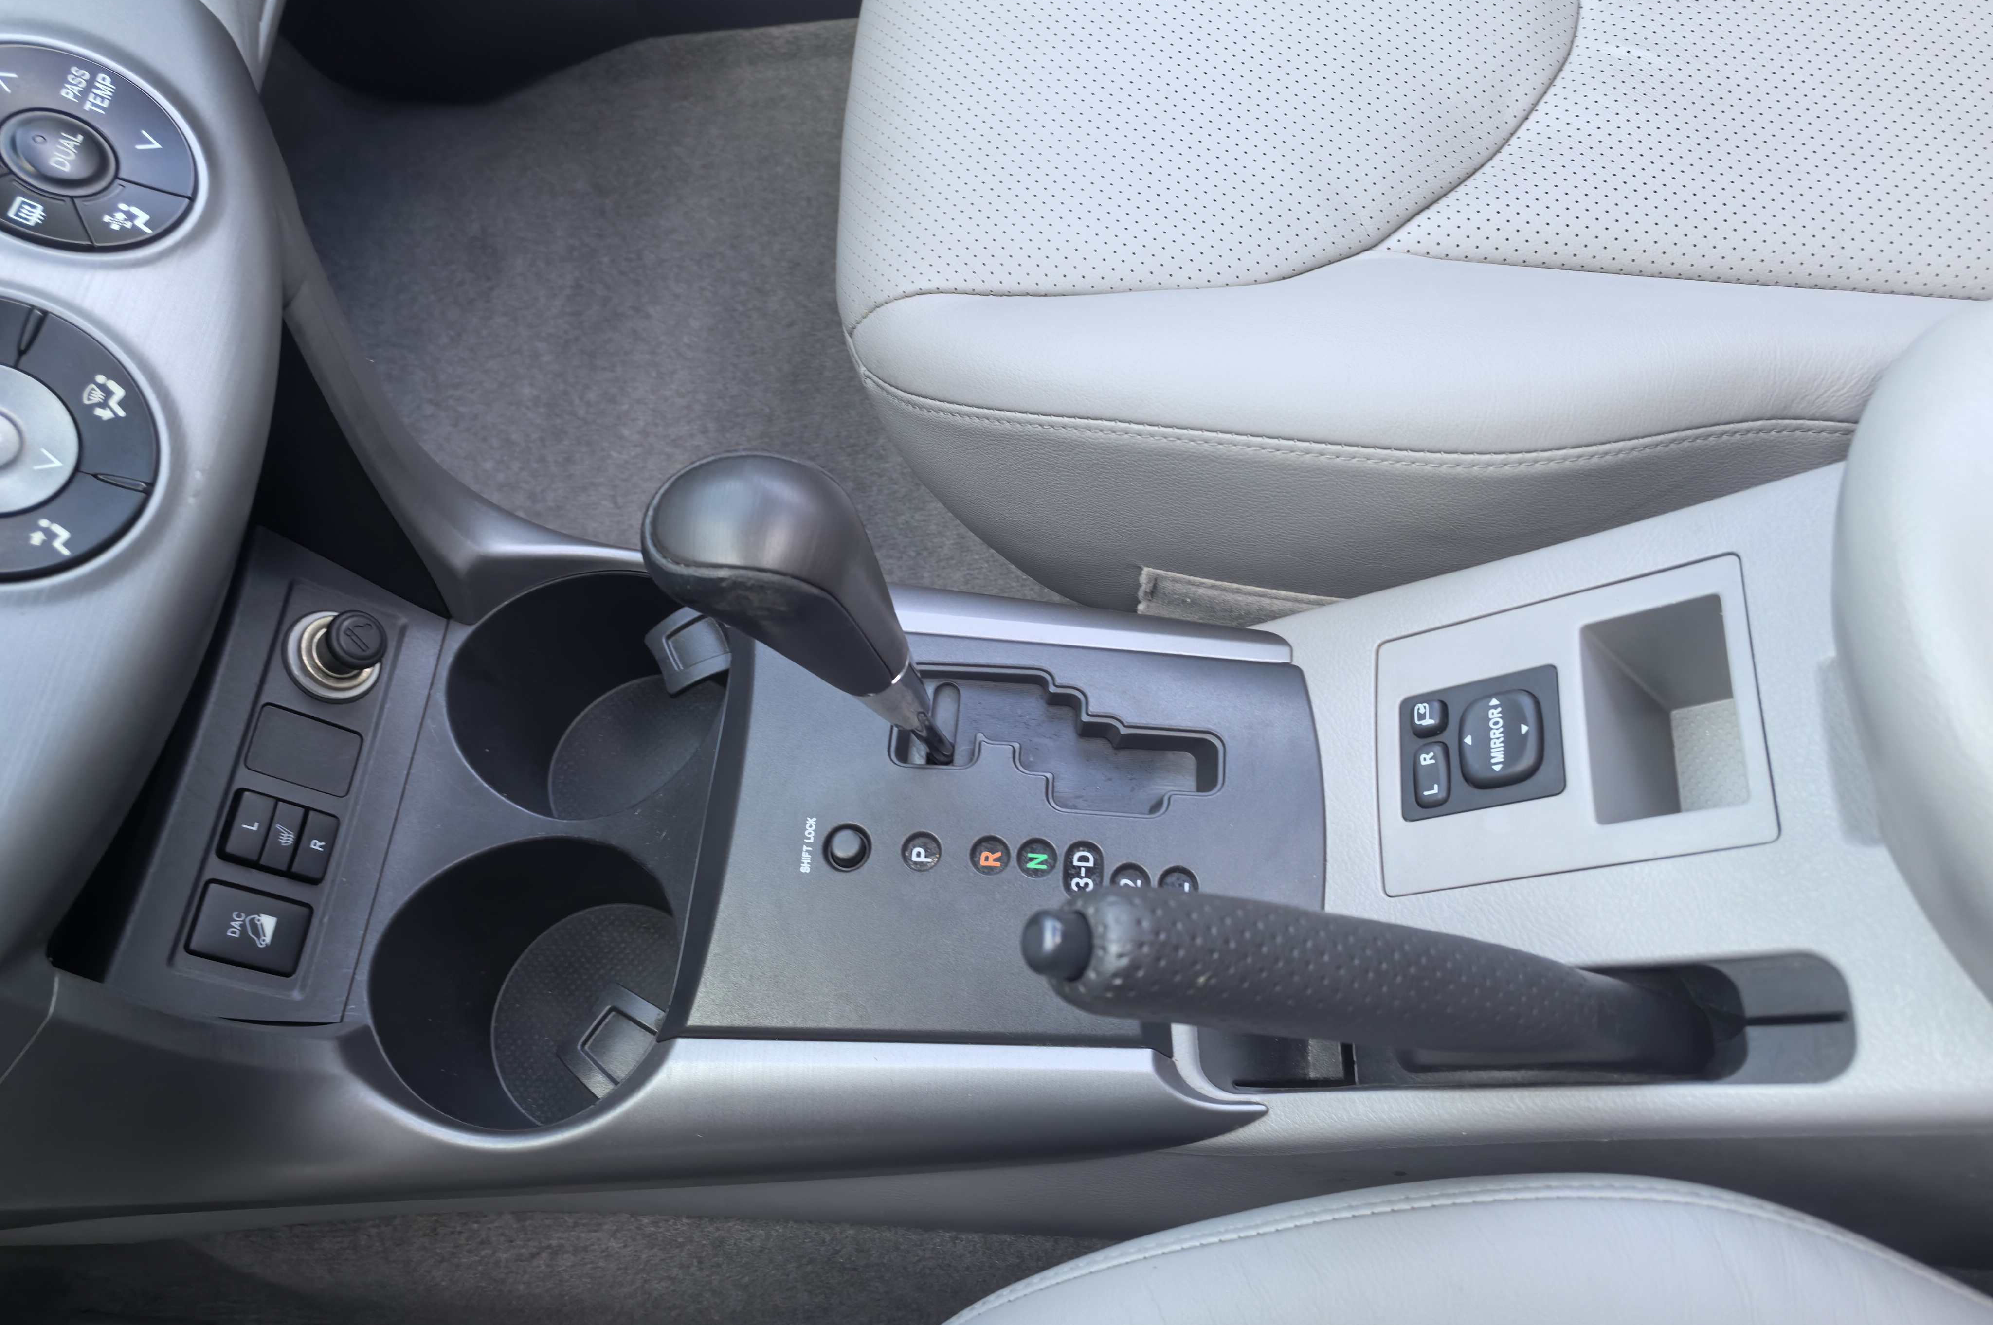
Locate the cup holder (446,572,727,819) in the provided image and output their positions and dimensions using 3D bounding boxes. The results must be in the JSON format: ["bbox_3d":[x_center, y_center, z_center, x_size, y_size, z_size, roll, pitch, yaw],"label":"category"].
[{"bbox_3d":[-0.132,0.026,0.551,0.091,0.079,0.091,3,66,7],"label":"cup holder"}]

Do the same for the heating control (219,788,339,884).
[{"bbox_3d":[-0.221,0.054,0.476,0.010,0.033,0.023,-18,57,43],"label":"heating control"}]

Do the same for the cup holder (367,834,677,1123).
[{"bbox_3d":[-0.141,0.110,0.512,0.091,0.079,0.091,3,66,7],"label":"cup holder"}]

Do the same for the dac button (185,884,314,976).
[{"bbox_3d":[-0.223,0.081,0.464,0.010,0.033,0.023,-18,57,43],"label":"dac button"}]

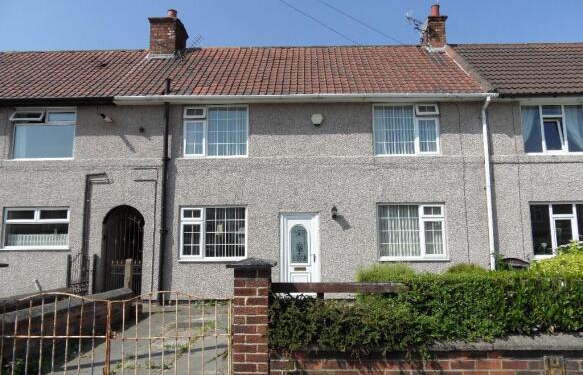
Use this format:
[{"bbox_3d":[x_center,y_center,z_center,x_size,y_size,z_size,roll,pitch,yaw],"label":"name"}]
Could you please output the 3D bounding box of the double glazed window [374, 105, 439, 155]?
[{"bbox_3d":[2.843,-1.411,9.999,1.620,1.300,0.120,0,-6,1],"label":"double glazed window"}]

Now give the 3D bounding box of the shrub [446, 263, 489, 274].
[{"bbox_3d":[3.181,1.880,7.279,0.809,1.008,0.728,0,-6,1],"label":"shrub"}]

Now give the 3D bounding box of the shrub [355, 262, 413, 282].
[{"bbox_3d":[1.711,1.875,7.307,1.069,1.042,0.962,0,-6,1],"label":"shrub"}]

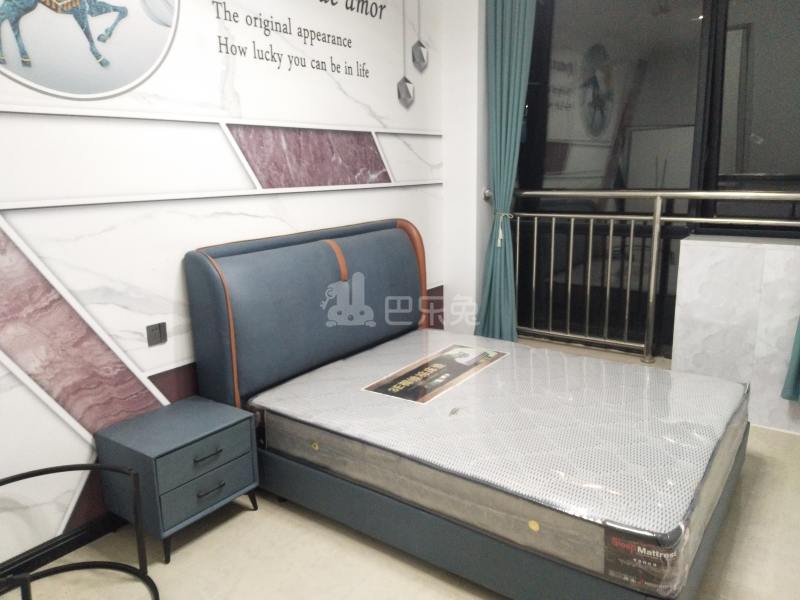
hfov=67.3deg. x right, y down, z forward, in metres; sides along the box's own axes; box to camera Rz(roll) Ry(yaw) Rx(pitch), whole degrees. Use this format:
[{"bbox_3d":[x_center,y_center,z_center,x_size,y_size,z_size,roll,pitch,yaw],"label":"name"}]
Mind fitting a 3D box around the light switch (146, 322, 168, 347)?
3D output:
[{"bbox_3d":[-1.021,0.148,2.541,0.012,0.089,0.088,8,15,36],"label":"light switch"}]

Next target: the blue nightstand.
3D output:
[{"bbox_3d":[-0.895,0.717,2.488,0.401,0.435,0.468,8,15,36],"label":"blue nightstand"}]

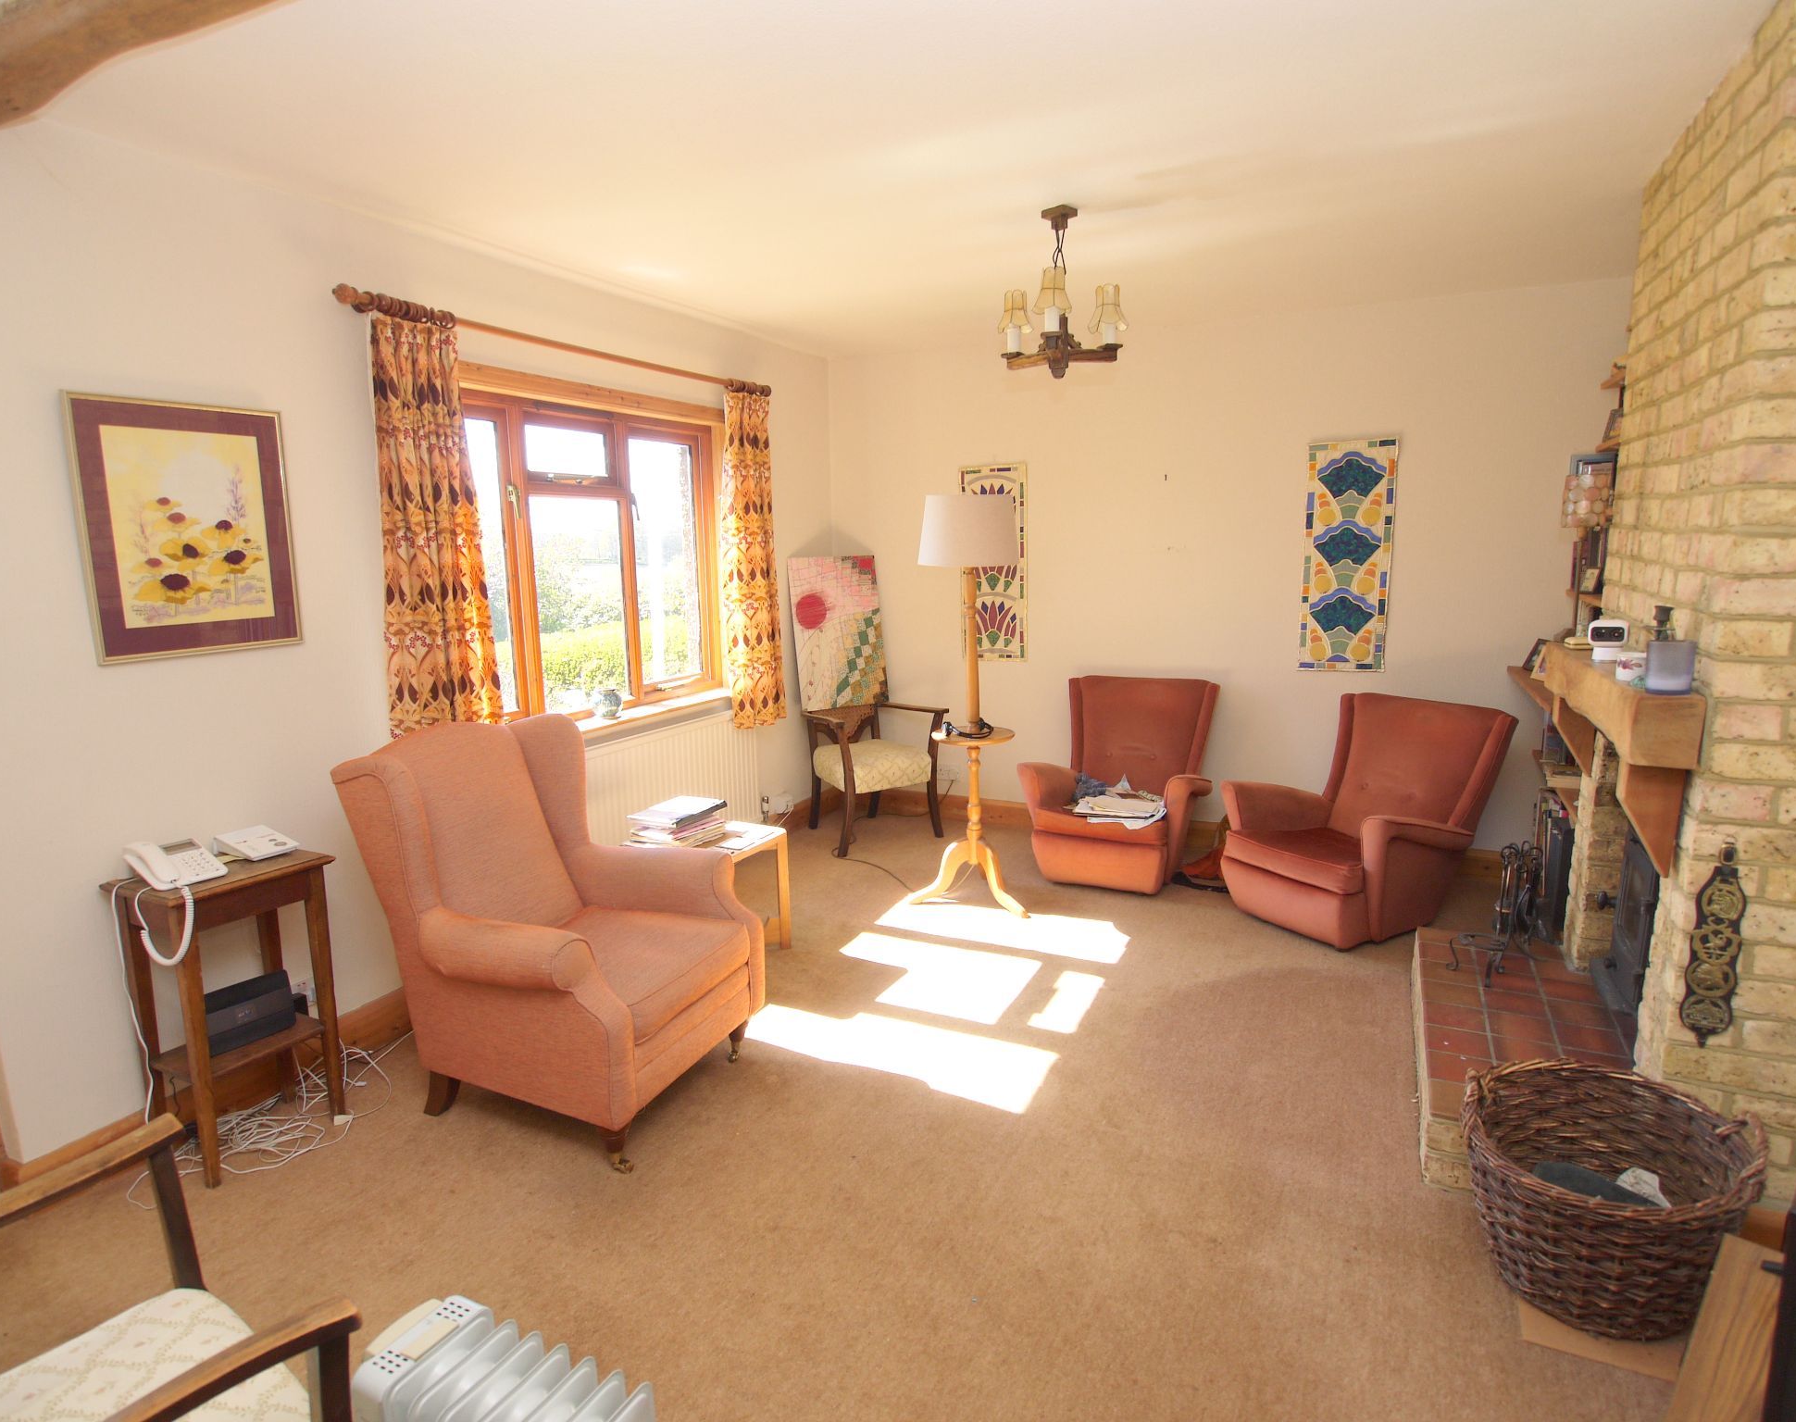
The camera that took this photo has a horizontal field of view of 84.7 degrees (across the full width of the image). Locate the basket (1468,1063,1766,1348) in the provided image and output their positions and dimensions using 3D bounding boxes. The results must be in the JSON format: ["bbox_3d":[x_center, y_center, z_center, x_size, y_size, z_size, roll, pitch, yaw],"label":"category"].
[{"bbox_3d":[1.397,0.972,1.969,0.520,0.350,0.510,4,11,25],"label":"basket"}]

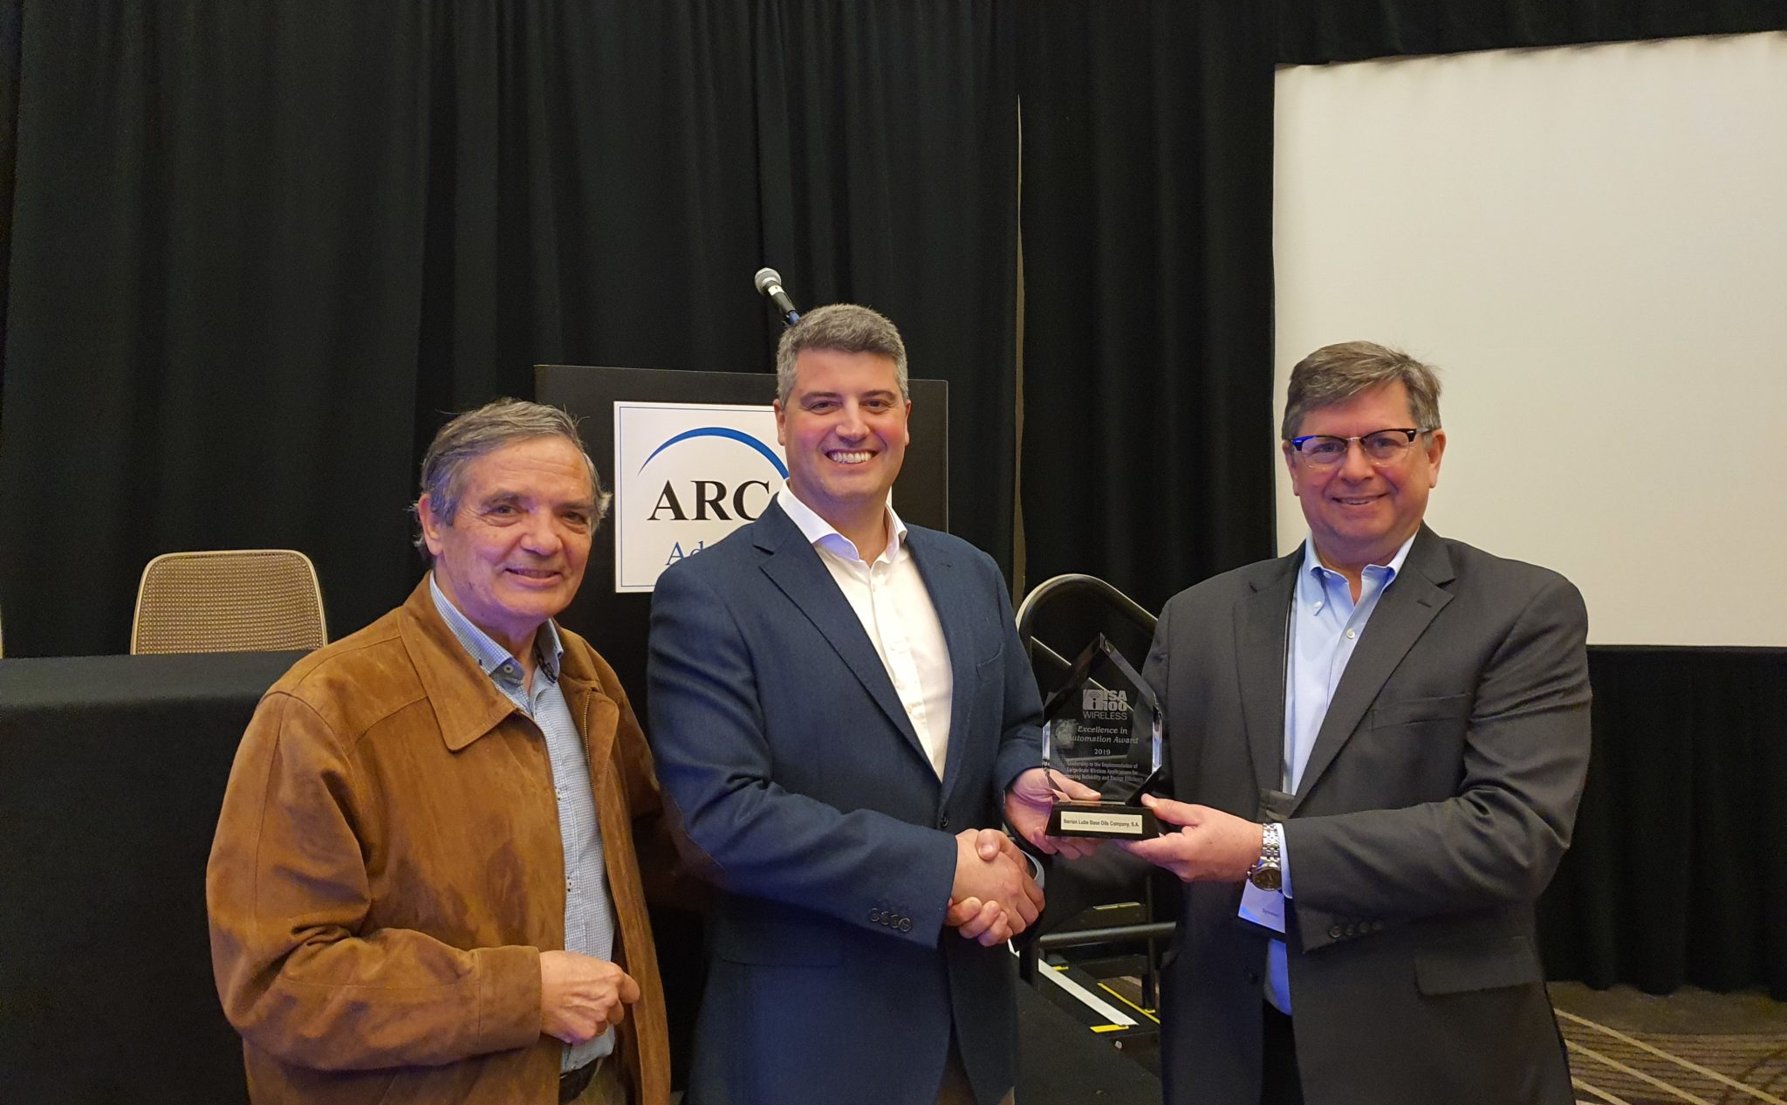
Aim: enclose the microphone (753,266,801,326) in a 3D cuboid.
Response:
[{"bbox_3d":[-0.213,-0.477,2.488,0.051,0.051,0.166,1,34,-28],"label":"microphone"}]

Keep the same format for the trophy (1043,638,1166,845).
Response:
[{"bbox_3d":[0.213,0.184,1.370,0.121,0.204,0.058,0,-1,12],"label":"trophy"}]

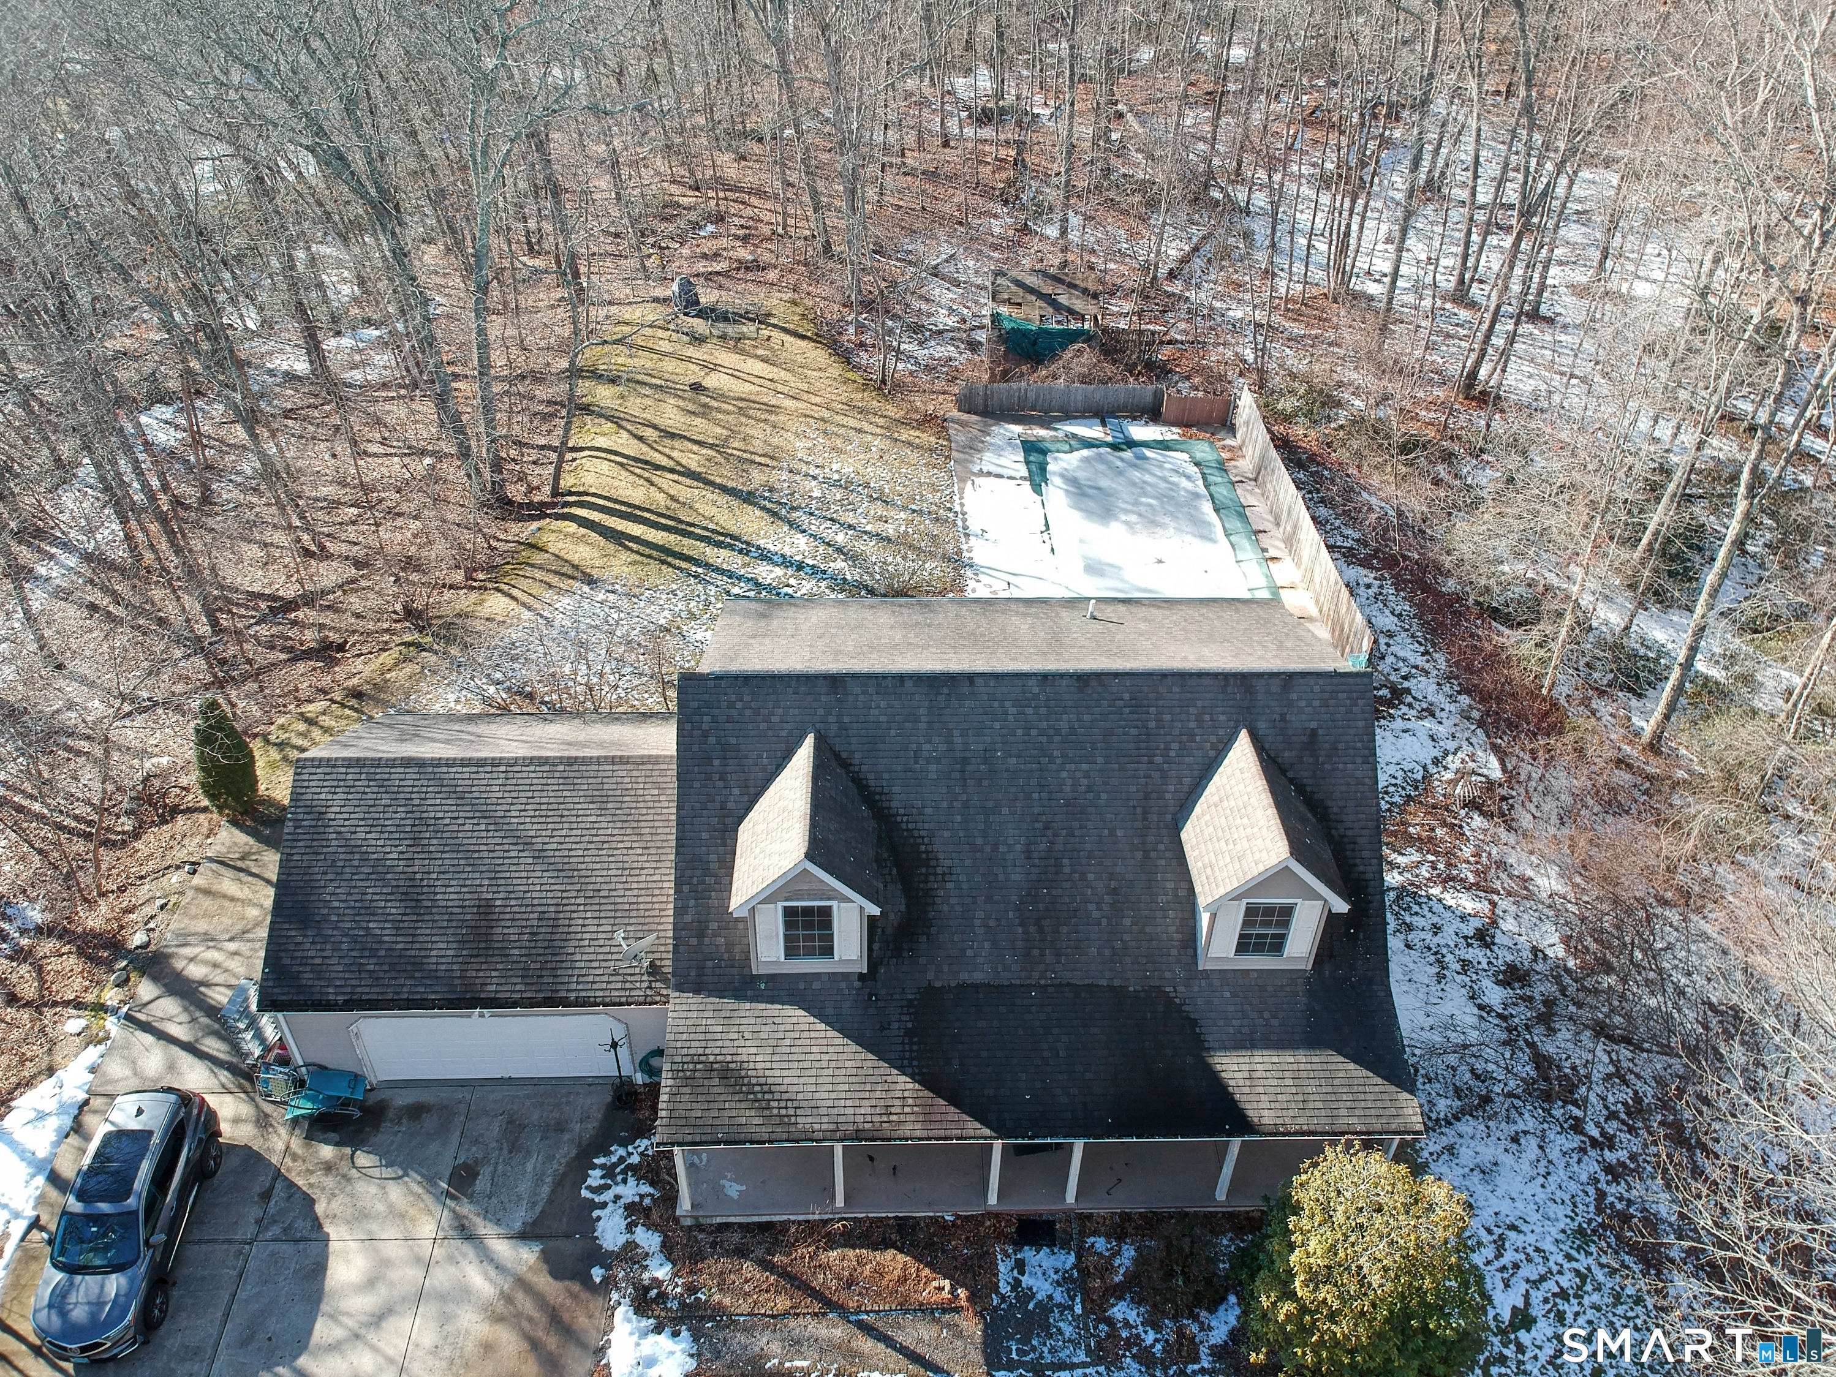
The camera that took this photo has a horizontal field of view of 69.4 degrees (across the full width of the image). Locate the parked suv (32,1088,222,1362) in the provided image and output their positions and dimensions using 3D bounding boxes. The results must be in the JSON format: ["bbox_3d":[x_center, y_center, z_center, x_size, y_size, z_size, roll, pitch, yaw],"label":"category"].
[{"bbox_3d":[-13.672,9.104,22.880,1.930,1.660,4.720,-2,38,-4],"label":"parked suv"}]

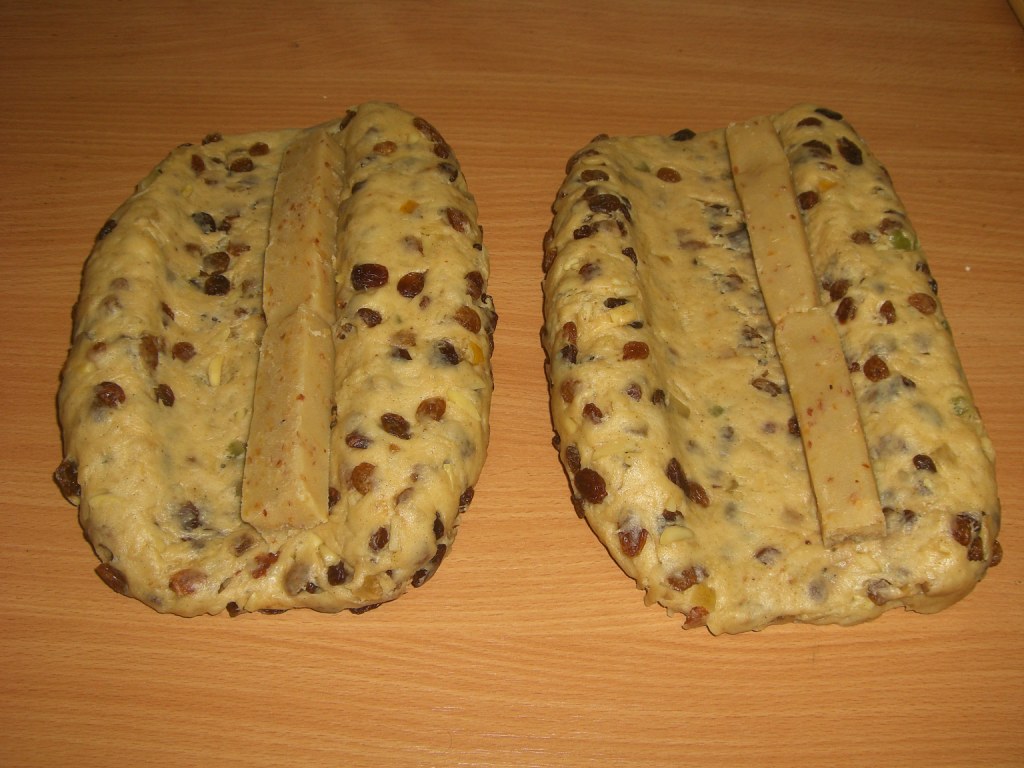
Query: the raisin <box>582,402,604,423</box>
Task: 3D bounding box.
[{"bbox_3d":[0.039,0.014,0.538,0.007,0.005,0.012,-33,50,-8],"label":"raisin"}]

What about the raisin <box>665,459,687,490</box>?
[{"bbox_3d":[0.063,0.035,0.431,0.007,0.007,0.013,-15,53,-11],"label":"raisin"}]

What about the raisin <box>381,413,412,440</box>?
[{"bbox_3d":[-0.050,0.019,0.489,0.017,0.007,0.009,35,61,23],"label":"raisin"}]

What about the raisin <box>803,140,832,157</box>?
[{"bbox_3d":[0.161,-0.123,0.594,0.015,0.007,0.010,21,42,25],"label":"raisin"}]

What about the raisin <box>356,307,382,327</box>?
[{"bbox_3d":[-0.072,-0.034,0.574,0.014,0.005,0.007,30,69,28],"label":"raisin"}]

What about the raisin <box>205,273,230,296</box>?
[{"bbox_3d":[-0.146,-0.048,0.561,0.013,0.007,0.011,0,54,0],"label":"raisin"}]

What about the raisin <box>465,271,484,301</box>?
[{"bbox_3d":[-0.019,-0.051,0.581,0.010,0.008,0.017,-10,56,-7],"label":"raisin"}]

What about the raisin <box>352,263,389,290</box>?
[{"bbox_3d":[-0.068,-0.051,0.540,0.018,0.009,0.012,-1,54,10],"label":"raisin"}]

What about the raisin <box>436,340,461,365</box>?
[{"bbox_3d":[-0.029,-0.014,0.508,0.009,0.008,0.013,-36,61,-24],"label":"raisin"}]

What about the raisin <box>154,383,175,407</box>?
[{"bbox_3d":[-0.160,0.006,0.518,0.008,0.006,0.011,-23,63,-27],"label":"raisin"}]

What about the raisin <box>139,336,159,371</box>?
[{"bbox_3d":[-0.183,-0.015,0.567,0.008,0.006,0.020,-7,55,-20],"label":"raisin"}]

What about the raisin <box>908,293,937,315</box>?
[{"bbox_3d":[0.209,-0.041,0.572,0.015,0.008,0.010,32,61,21],"label":"raisin"}]

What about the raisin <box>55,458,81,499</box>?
[{"bbox_3d":[-0.192,0.041,0.485,0.011,0.011,0.018,-6,53,-5],"label":"raisin"}]

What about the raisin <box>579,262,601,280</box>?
[{"bbox_3d":[0.037,-0.054,0.539,0.011,0.008,0.009,0,53,0],"label":"raisin"}]

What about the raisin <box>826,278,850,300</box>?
[{"bbox_3d":[0.156,-0.045,0.537,0.011,0.008,0.011,-16,55,-12],"label":"raisin"}]

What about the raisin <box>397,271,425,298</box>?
[{"bbox_3d":[-0.048,-0.047,0.530,0.013,0.009,0.013,-20,56,-15],"label":"raisin"}]

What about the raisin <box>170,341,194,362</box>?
[{"bbox_3d":[-0.153,-0.015,0.521,0.011,0.008,0.009,0,53,0],"label":"raisin"}]

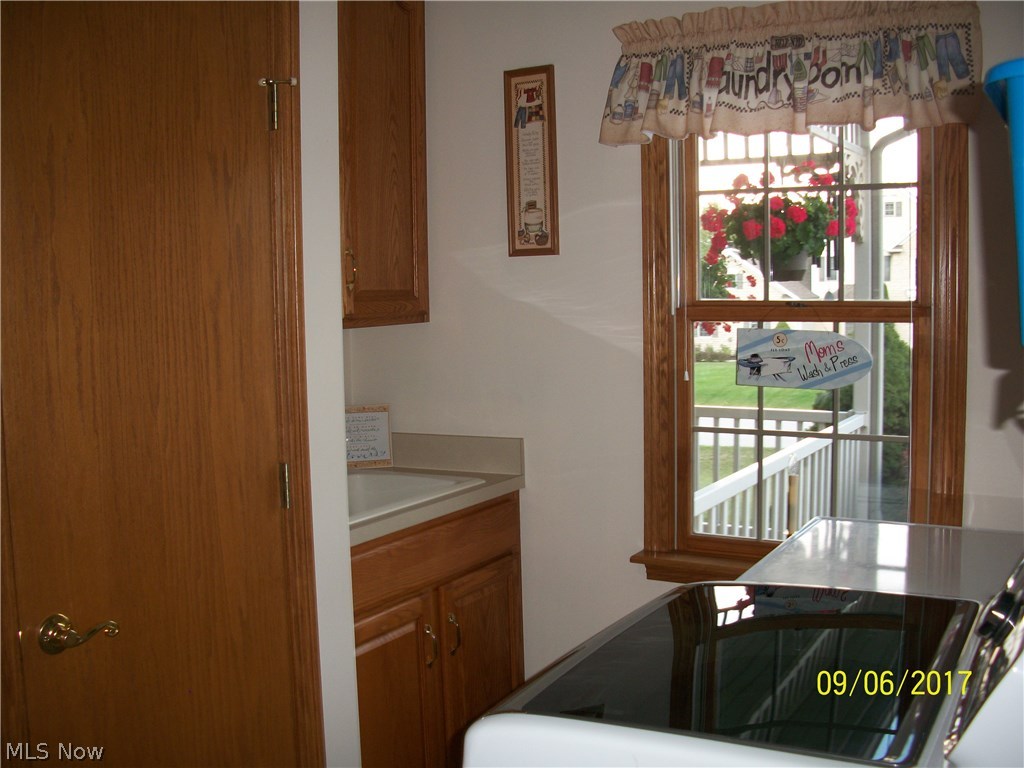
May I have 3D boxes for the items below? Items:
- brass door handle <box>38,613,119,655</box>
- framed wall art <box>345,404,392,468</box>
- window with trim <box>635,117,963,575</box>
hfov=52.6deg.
[{"bbox_3d":[-0.687,0.394,1.648,0.062,0.067,0.117,2,5,29],"label":"brass door handle"},{"bbox_3d":[-0.490,0.166,3.261,0.220,0.205,0.014,-2,-8,-17],"label":"framed wall art"},{"bbox_3d":[0.712,-0.159,2.655,0.865,1.430,0.100,2,5,29],"label":"window with trim"}]

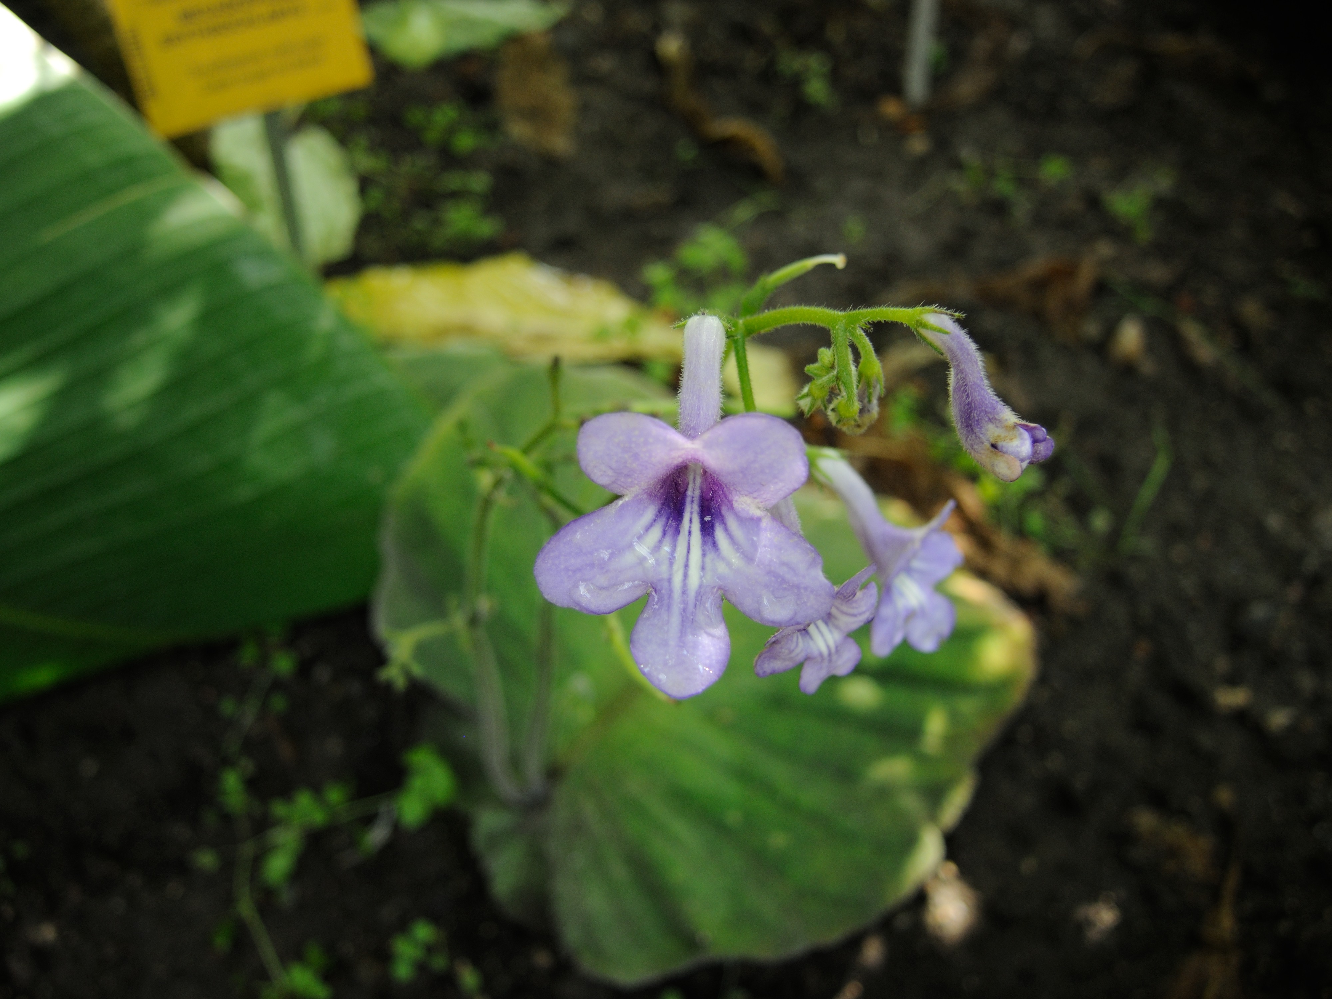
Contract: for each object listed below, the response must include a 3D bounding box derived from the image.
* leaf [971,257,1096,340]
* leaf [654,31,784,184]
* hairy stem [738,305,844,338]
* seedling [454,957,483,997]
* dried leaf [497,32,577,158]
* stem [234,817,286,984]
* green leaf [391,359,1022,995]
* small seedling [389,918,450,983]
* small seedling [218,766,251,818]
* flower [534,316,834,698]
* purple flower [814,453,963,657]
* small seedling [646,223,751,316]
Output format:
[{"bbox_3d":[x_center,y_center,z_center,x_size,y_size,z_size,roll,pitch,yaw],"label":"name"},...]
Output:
[{"bbox_3d":[0.165,-0.090,0.480,0.056,0.018,0.045,0,44,0],"label":"leaf"},{"bbox_3d":[0.030,-0.218,0.600,0.045,0.030,0.180,-10,41,-12],"label":"leaf"},{"bbox_3d":[0.016,-0.023,0.140,0.014,0.004,0.003,0,40,0],"label":"hairy stem"},{"bbox_3d":[-0.050,0.121,0.273,0.008,0.006,0.009,0,44,0],"label":"seedling"},{"bbox_3d":[-0.072,-0.224,0.600,0.048,0.025,0.140,0,40,0],"label":"dried leaf"},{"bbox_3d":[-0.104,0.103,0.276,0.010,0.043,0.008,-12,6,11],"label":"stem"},{"bbox_3d":[0.006,0.024,0.280,0.170,0.045,0.155,28,47,29],"label":"green leaf"},{"bbox_3d":[-0.063,0.115,0.275,0.015,0.011,0.015,0,44,0],"label":"small seedling"},{"bbox_3d":[-0.105,0.071,0.262,0.008,0.008,0.011,0,40,0],"label":"small seedling"},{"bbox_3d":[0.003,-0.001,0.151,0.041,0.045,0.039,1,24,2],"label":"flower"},{"bbox_3d":[0.034,0.009,0.162,0.025,0.028,0.023,28,47,29],"label":"purple flower"},{"bbox_3d":[0.013,-0.102,0.480,0.045,0.028,0.038,0,44,0],"label":"small seedling"}]

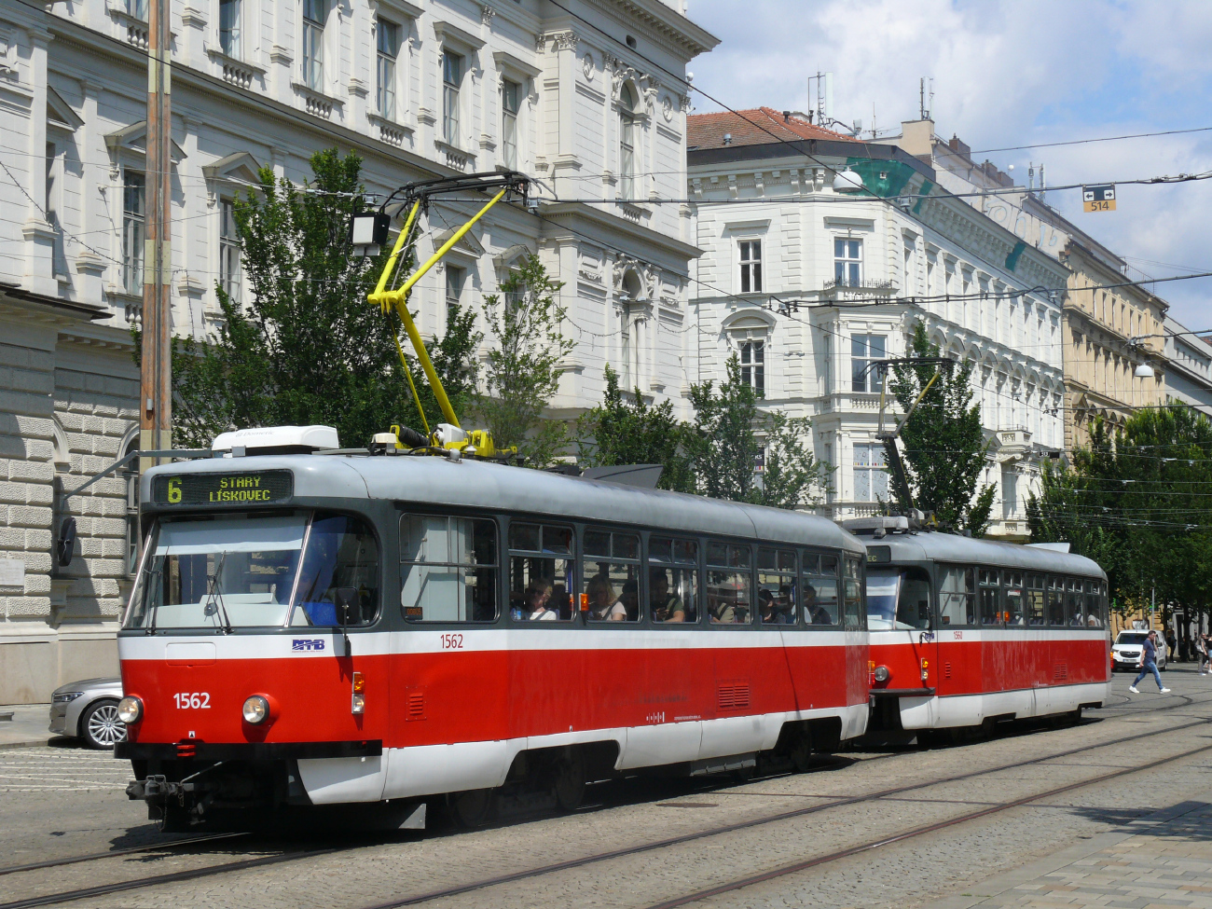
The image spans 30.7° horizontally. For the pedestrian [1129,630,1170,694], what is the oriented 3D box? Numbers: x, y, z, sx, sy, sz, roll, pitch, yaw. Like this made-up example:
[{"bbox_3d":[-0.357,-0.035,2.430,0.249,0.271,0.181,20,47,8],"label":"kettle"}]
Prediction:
[{"bbox_3d":[15.161,5.779,61.557,1.050,1.740,0.550,-2,-4,19],"label":"pedestrian"}]

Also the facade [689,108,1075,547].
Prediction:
[{"bbox_3d":[10.120,-2.205,106.949,17.000,25.000,35.700,-2,-4,23],"label":"facade"}]

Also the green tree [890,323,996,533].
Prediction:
[{"bbox_3d":[12.380,1.606,80.202,4.000,12.830,4.000,-2,-4,23],"label":"green tree"}]

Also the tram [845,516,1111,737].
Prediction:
[{"bbox_3d":[6.065,2.970,36.396,2.500,3.250,14.300,-3,-5,24],"label":"tram"}]

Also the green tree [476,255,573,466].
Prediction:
[{"bbox_3d":[-1.787,0.501,49.840,2.900,10.050,2.900,-2,-4,23],"label":"green tree"}]

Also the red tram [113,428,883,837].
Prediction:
[{"bbox_3d":[-0.156,1.842,22.651,2.500,3.250,14.400,-3,-5,24],"label":"red tram"}]

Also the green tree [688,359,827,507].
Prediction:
[{"bbox_3d":[4.321,1.910,63.948,4.200,9.550,4.200,-2,-4,23],"label":"green tree"}]

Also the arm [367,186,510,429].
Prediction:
[{"bbox_3d":[-1.613,-1.358,19.775,1.200,2.300,1.650,-3,-5,24],"label":"arm"}]

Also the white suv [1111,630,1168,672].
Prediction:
[{"bbox_3d":[23.302,8.500,96.600,1.870,1.830,4.400,-2,-4,22],"label":"white suv"}]

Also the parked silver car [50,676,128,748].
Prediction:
[{"bbox_3d":[-5.771,3.504,32.552,5.100,1.480,1.900,1,-4,-22],"label":"parked silver car"}]

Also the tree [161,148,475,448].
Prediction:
[{"bbox_3d":[-5.359,-0.487,41.603,6.000,10.660,6.000,-2,-4,23],"label":"tree"}]

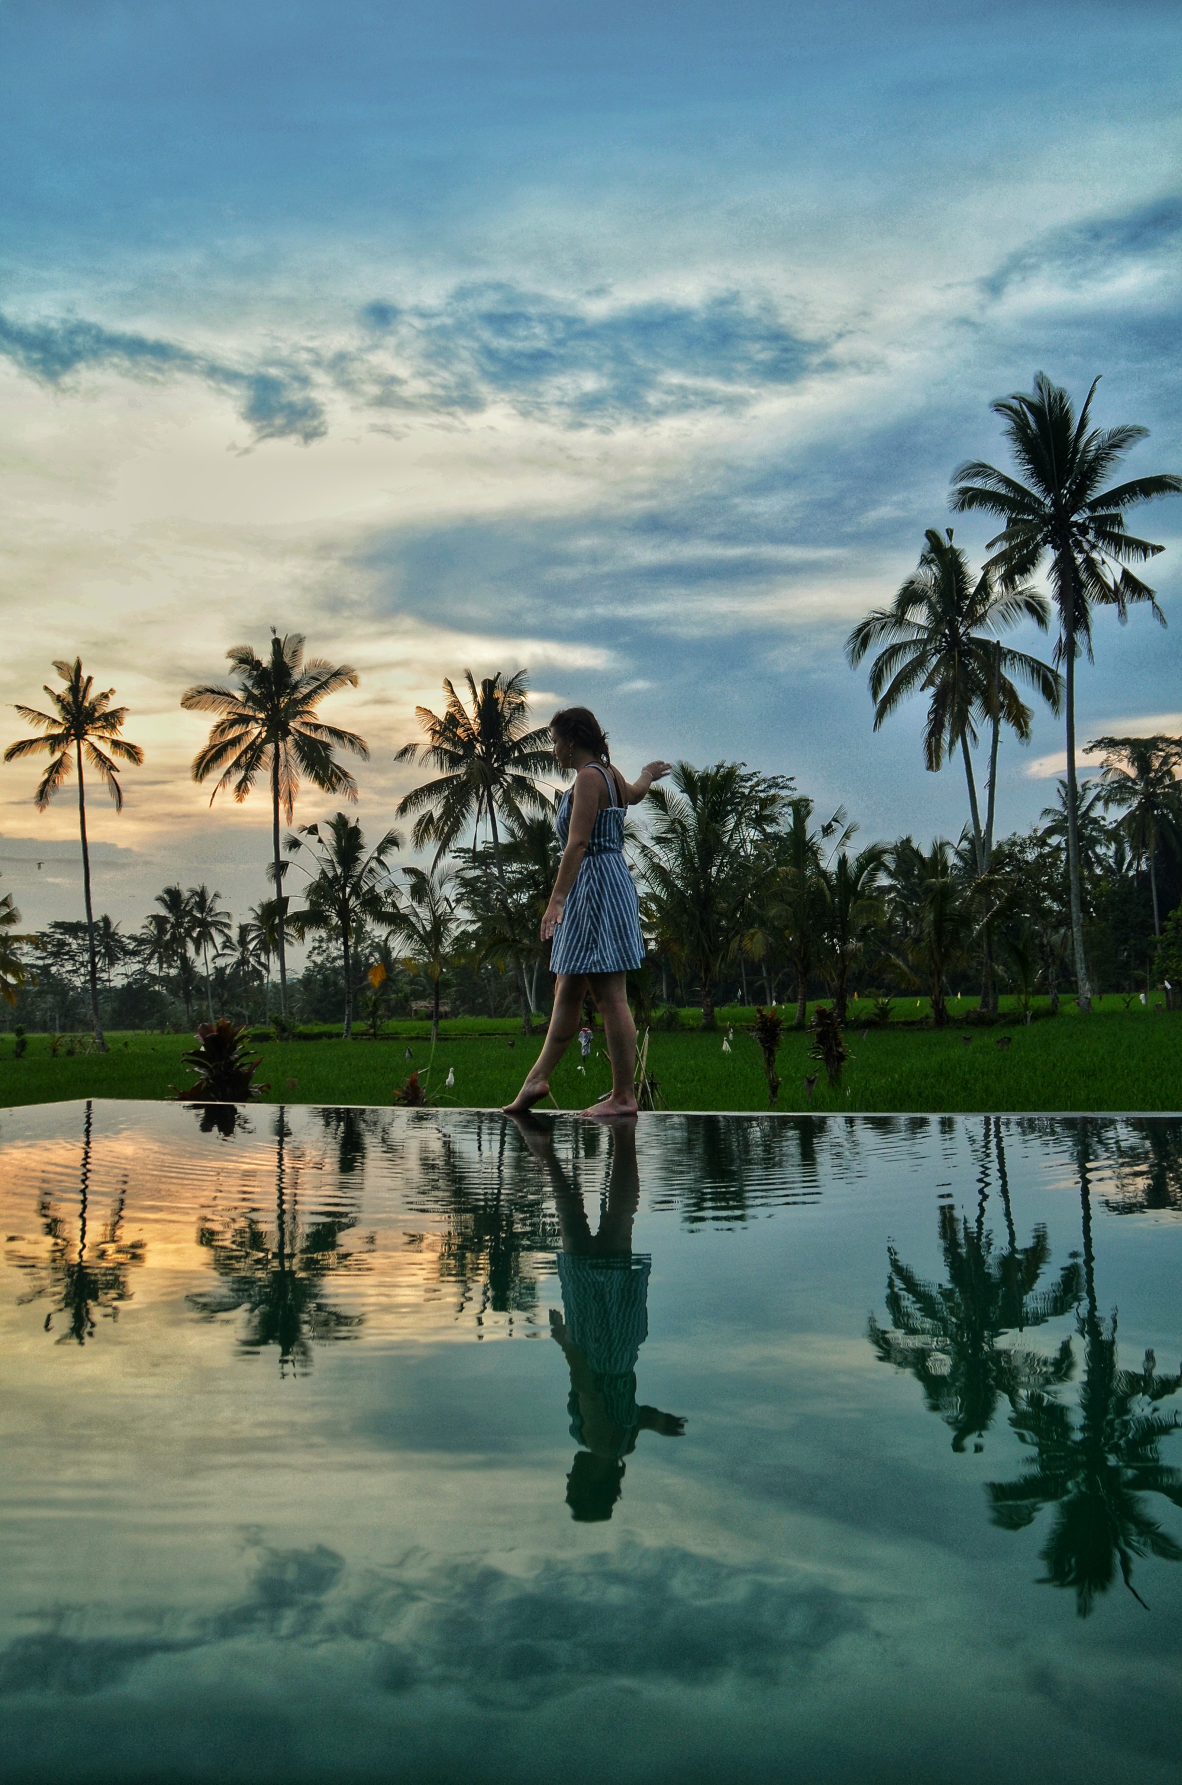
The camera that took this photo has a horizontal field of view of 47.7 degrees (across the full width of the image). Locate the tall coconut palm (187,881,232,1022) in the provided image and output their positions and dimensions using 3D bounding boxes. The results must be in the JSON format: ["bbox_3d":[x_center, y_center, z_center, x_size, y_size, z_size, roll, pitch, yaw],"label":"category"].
[{"bbox_3d":[-35.603,5.676,125.000,4.300,12.790,4.300,-1,-3,0],"label":"tall coconut palm"}]

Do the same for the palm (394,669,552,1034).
[{"bbox_3d":[-3.638,-1.362,45.000,5.920,12.260,5.620,-1,-3,0],"label":"palm"}]

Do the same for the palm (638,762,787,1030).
[{"bbox_3d":[4.085,0.117,45.000,5.020,9.020,5.020,-1,-3,0],"label":"palm"}]

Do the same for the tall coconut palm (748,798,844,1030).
[{"bbox_3d":[6.901,0.728,45.000,3.240,7.800,3.240,-1,-3,0],"label":"tall coconut palm"}]

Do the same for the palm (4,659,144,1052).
[{"bbox_3d":[-17.031,-1.217,44.000,4.640,12.950,4.640,-1,-3,0],"label":"palm"}]

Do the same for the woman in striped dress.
[{"bbox_3d":[-0.014,0.081,5.350,0.650,1.620,0.550,-3,-3,23],"label":"woman in striped dress"}]

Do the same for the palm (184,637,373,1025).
[{"bbox_3d":[-12.580,-2.656,53.000,7.410,15.220,7.410,-1,-3,0],"label":"palm"}]

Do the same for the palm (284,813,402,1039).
[{"bbox_3d":[-8.333,1.127,45.000,3.940,7.560,3.940,-1,-3,0],"label":"palm"}]

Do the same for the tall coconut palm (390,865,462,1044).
[{"bbox_3d":[-5.192,1.951,42.000,2.280,5.610,2.280,-1,-3,0],"label":"tall coconut palm"}]

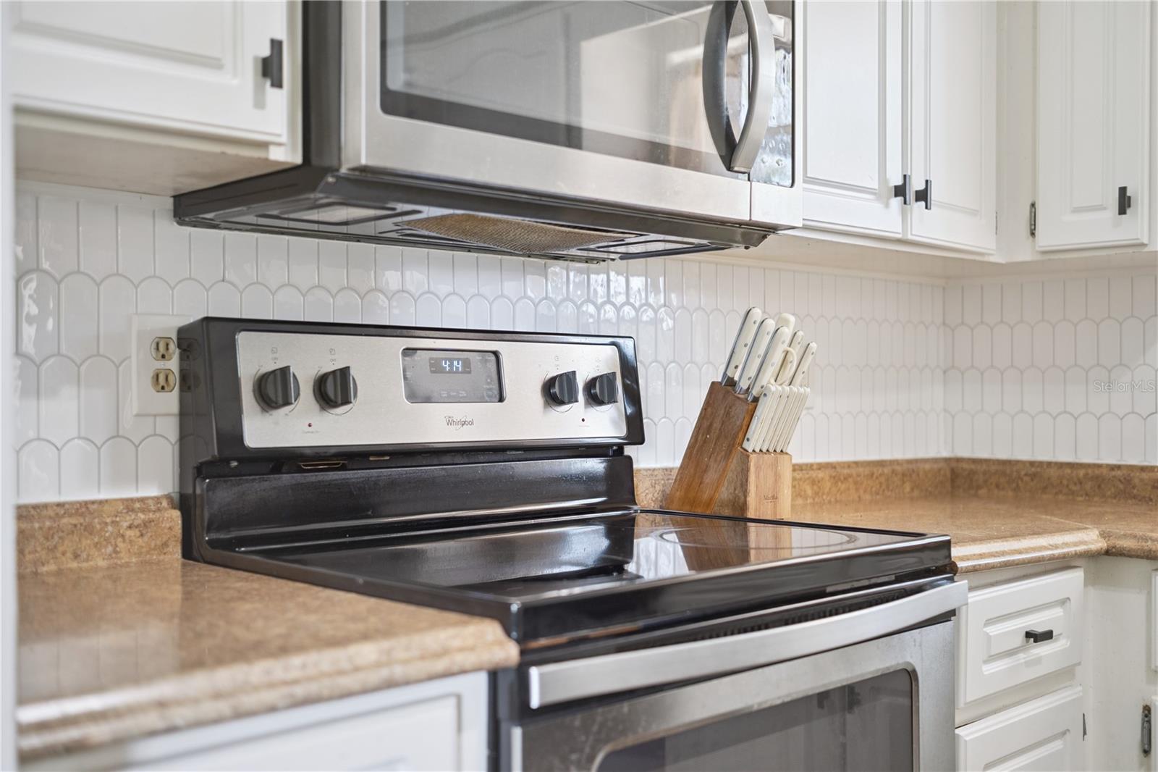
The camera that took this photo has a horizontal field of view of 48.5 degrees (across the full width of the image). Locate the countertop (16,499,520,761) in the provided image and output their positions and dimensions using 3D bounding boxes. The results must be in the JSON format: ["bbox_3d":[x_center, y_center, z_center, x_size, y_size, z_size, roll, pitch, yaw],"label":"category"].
[{"bbox_3d":[-0.449,0.191,1.212,0.455,0.116,0.662,0,-1,-44],"label":"countertop"}]

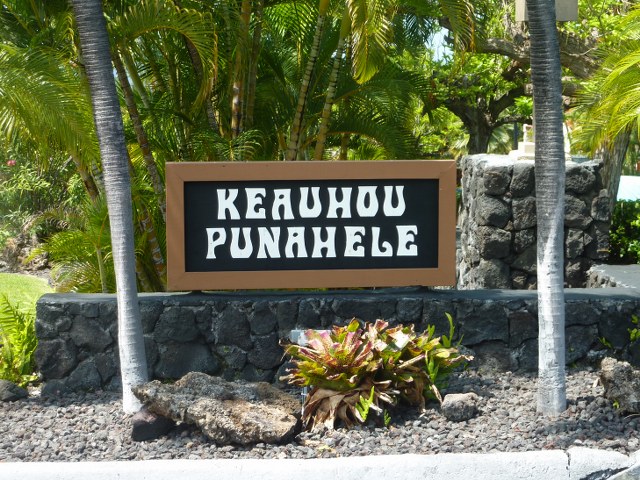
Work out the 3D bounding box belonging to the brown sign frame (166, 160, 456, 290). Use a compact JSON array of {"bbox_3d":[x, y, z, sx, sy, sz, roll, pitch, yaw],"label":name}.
[{"bbox_3d":[-0.064,-0.112,10.800,2.170,0.960,0.100,-1,7,-6],"label":"brown sign frame"}]

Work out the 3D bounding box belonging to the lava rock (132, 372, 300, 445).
[{"bbox_3d":[-0.672,1.115,9.600,1.076,0.383,0.550,0,7,0],"label":"lava rock"}]

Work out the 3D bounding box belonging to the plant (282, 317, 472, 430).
[{"bbox_3d":[0.378,0.903,9.900,1.250,0.651,0.750,0,7,0],"label":"plant"}]

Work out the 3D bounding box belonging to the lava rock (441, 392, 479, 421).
[{"bbox_3d":[0.946,1.131,9.800,0.235,0.141,0.220,0,7,0],"label":"lava rock"}]

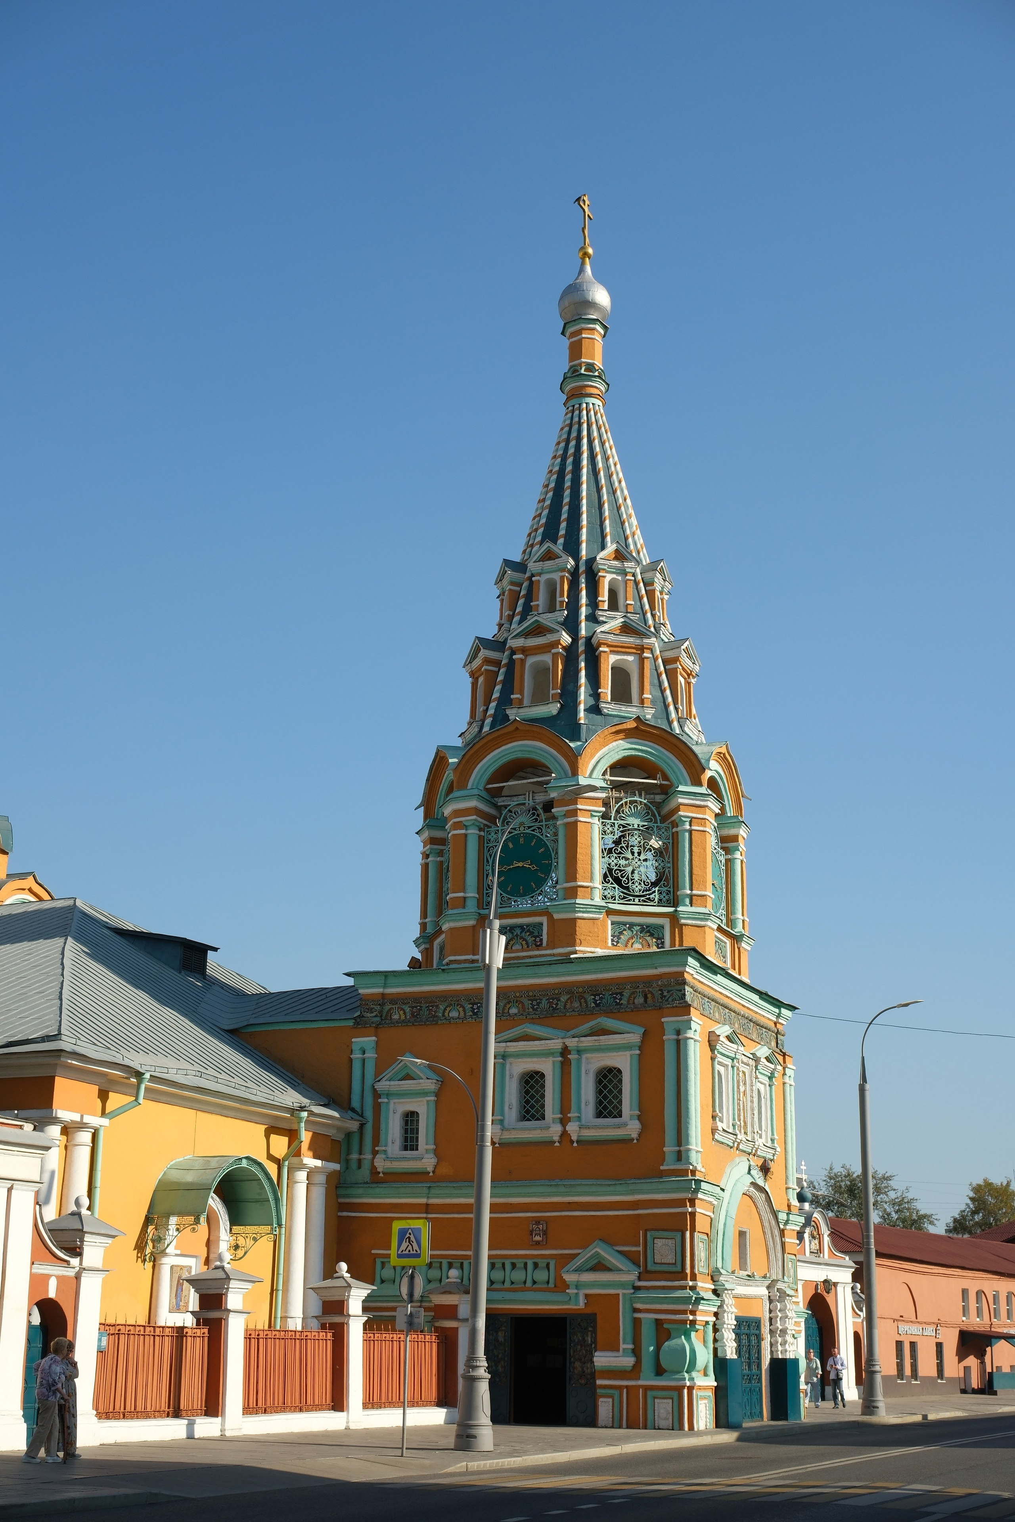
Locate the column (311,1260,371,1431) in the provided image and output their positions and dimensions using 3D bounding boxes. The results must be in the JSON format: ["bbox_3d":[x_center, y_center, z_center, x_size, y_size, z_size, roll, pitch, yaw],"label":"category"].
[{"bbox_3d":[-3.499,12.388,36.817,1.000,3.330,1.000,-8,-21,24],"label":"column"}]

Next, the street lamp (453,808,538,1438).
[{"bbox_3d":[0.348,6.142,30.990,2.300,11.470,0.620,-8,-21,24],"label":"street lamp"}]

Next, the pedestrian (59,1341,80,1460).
[{"bbox_3d":[-6.446,9.408,25.528,0.400,1.640,0.480,17,-25,-39],"label":"pedestrian"}]

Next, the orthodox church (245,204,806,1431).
[{"bbox_3d":[1.704,-0.652,48.005,10.200,35.300,9.600,-8,-21,24],"label":"orthodox church"}]

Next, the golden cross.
[{"bbox_3d":[2.355,-16.422,53.196,0.280,2.280,1.150,-8,-21,24],"label":"golden cross"}]

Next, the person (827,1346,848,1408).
[{"bbox_3d":[9.932,18.680,52.481,0.520,1.730,0.360,-5,-20,17],"label":"person"}]

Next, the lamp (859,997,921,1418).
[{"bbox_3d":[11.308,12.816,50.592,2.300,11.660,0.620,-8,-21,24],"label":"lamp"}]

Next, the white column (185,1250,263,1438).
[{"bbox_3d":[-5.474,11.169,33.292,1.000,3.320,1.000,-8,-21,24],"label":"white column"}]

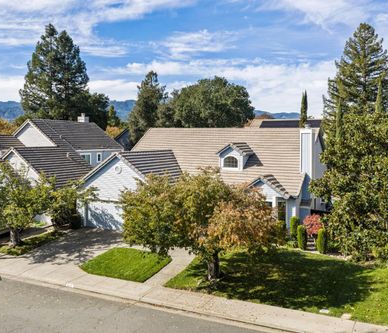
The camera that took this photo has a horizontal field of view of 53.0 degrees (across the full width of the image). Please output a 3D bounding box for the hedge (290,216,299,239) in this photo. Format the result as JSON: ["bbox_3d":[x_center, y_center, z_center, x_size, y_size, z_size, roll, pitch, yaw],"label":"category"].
[{"bbox_3d":[7.079,4.288,27.379,0.600,1.550,0.600,0,4,0],"label":"hedge"}]

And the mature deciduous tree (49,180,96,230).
[{"bbox_3d":[-9.028,2.881,28.882,3.500,3.700,3.200,0,4,0],"label":"mature deciduous tree"}]

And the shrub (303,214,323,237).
[{"bbox_3d":[7.814,3.998,25.632,1.300,1.690,1.300,3,5,28],"label":"shrub"}]

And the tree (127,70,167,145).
[{"bbox_3d":[-5.958,-4.534,49.803,4.900,15.300,4.900,0,4,0],"label":"tree"}]

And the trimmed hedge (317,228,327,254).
[{"bbox_3d":[7.803,4.559,23.789,0.620,1.550,0.620,0,4,0],"label":"trimmed hedge"}]

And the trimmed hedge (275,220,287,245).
[{"bbox_3d":[5.805,4.414,26.085,0.780,1.600,0.750,0,4,0],"label":"trimmed hedge"}]

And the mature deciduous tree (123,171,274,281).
[{"bbox_3d":[0.172,2.790,19.050,7.200,5.400,6.400,0,4,0],"label":"mature deciduous tree"}]

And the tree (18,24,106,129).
[{"bbox_3d":[-19.306,-8.979,57.503,12.500,23.500,11.500,0,4,0],"label":"tree"}]

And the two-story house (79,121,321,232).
[{"bbox_3d":[1.285,0.406,33.764,17.000,7.500,19.200,3,5,28],"label":"two-story house"}]

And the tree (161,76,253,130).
[{"bbox_3d":[2.104,-5.259,56.394,13.400,15.360,13.400,3,5,28],"label":"tree"}]

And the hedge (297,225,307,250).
[{"bbox_3d":[6.513,4.254,23.440,0.600,1.500,0.600,3,5,28],"label":"hedge"}]

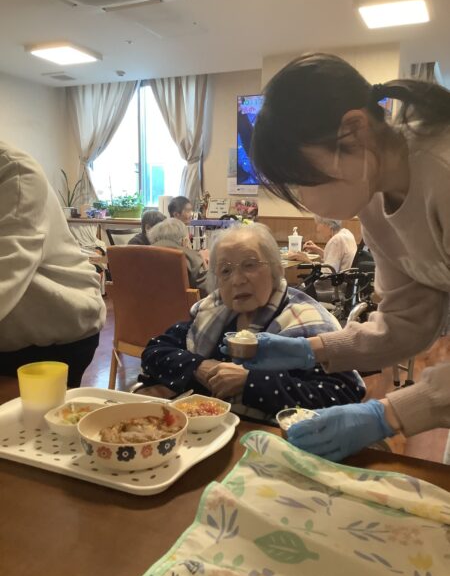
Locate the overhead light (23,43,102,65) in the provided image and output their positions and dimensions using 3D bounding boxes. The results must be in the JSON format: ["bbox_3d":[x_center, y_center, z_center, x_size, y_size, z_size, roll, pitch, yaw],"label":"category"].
[{"bbox_3d":[-1.552,-2.279,5.215,0.540,0.070,0.540,4,10,23],"label":"overhead light"}]

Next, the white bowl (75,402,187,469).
[{"bbox_3d":[-0.129,0.214,0.765,0.152,0.050,0.152,1,8,0],"label":"white bowl"}]

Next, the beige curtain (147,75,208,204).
[{"bbox_3d":[-0.532,-1.575,5.922,0.775,1.404,0.140,5,9,23],"label":"beige curtain"}]

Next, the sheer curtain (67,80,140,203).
[{"bbox_3d":[-1.445,-1.644,6.316,1.044,1.451,0.140,5,9,23],"label":"sheer curtain"}]

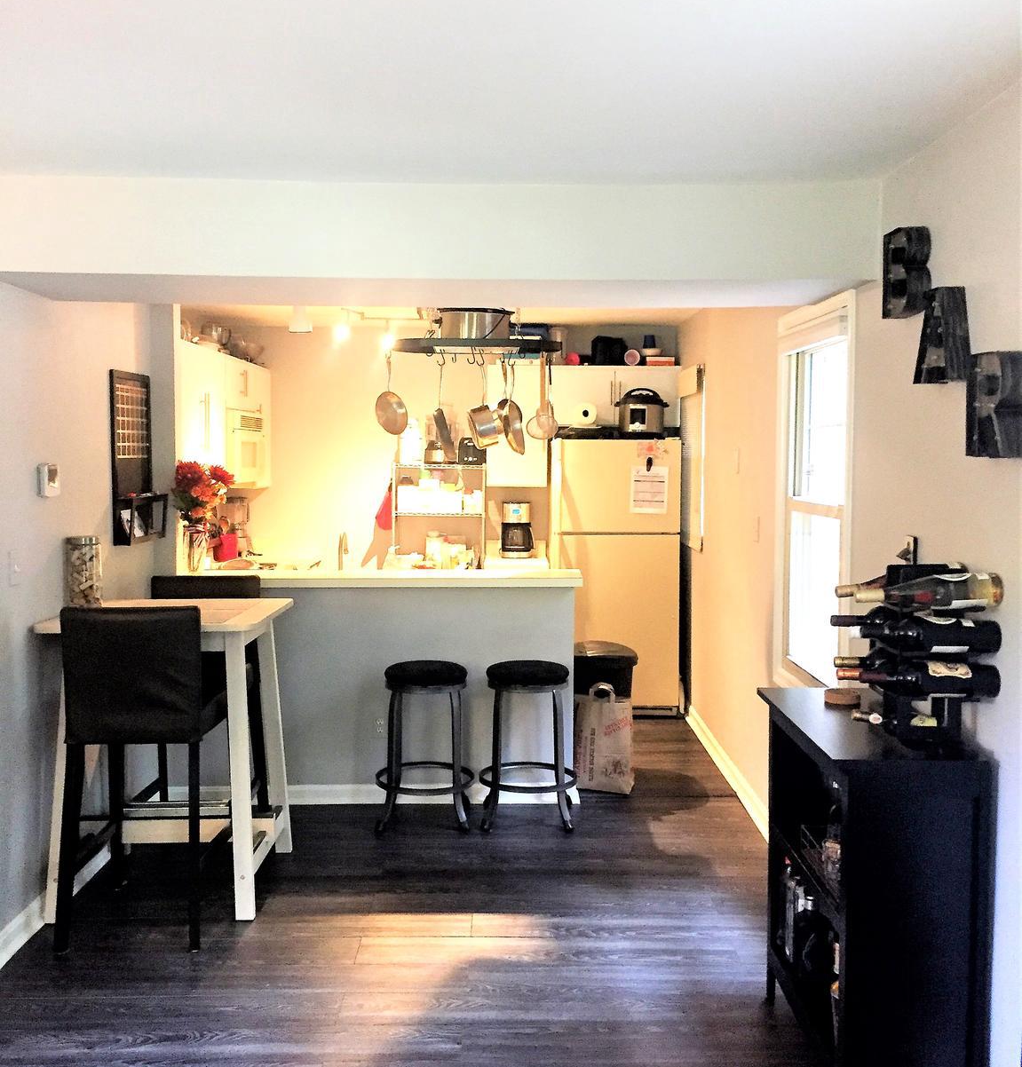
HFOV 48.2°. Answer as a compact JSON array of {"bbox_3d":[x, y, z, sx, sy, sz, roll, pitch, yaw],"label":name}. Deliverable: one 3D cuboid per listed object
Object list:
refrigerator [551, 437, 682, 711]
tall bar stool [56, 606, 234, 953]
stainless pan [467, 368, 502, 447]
[{"bbox_3d":[0.655,0.260,7.296,0.750,1.690,0.740,0,4,0],"label":"refrigerator"},{"bbox_3d":[-1.190,0.760,3.822,0.440,1.100,0.550,0,4,0],"label":"tall bar stool"},{"bbox_3d":[-0.132,-0.638,5.770,0.125,0.410,0.200,-16,0,-14],"label":"stainless pan"}]

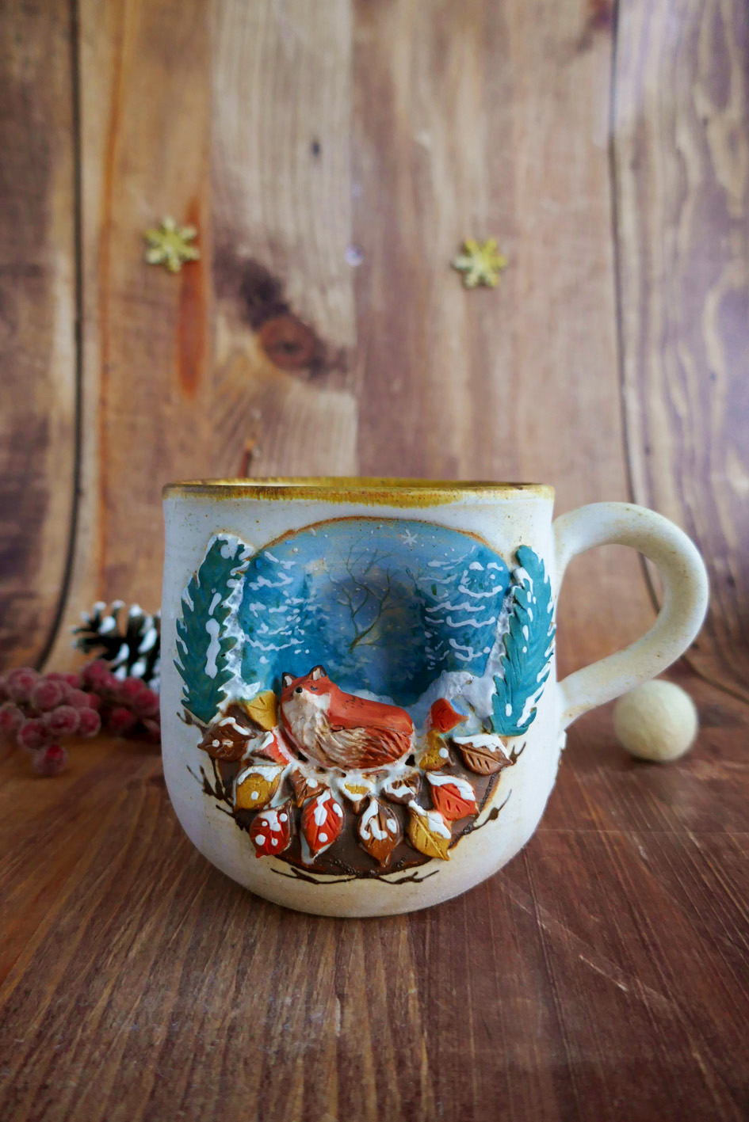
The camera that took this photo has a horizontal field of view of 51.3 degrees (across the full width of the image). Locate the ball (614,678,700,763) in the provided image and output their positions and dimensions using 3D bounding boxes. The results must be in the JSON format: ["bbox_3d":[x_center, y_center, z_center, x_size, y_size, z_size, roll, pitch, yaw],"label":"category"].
[{"bbox_3d":[0.088,0.050,0.245,0.025,0.025,0.025,0,8,0],"label":"ball"}]

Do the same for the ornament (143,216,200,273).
[{"bbox_3d":[-0.109,-0.170,0.418,0.029,0.030,0.004,-1,-3,-8],"label":"ornament"}]

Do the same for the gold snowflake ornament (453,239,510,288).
[{"bbox_3d":[0.060,-0.170,0.446,0.031,0.028,0.004,-1,-3,-8],"label":"gold snowflake ornament"}]

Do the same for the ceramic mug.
[{"bbox_3d":[0.014,0.025,0.188,0.130,0.089,0.097,0,8,-3],"label":"ceramic mug"}]

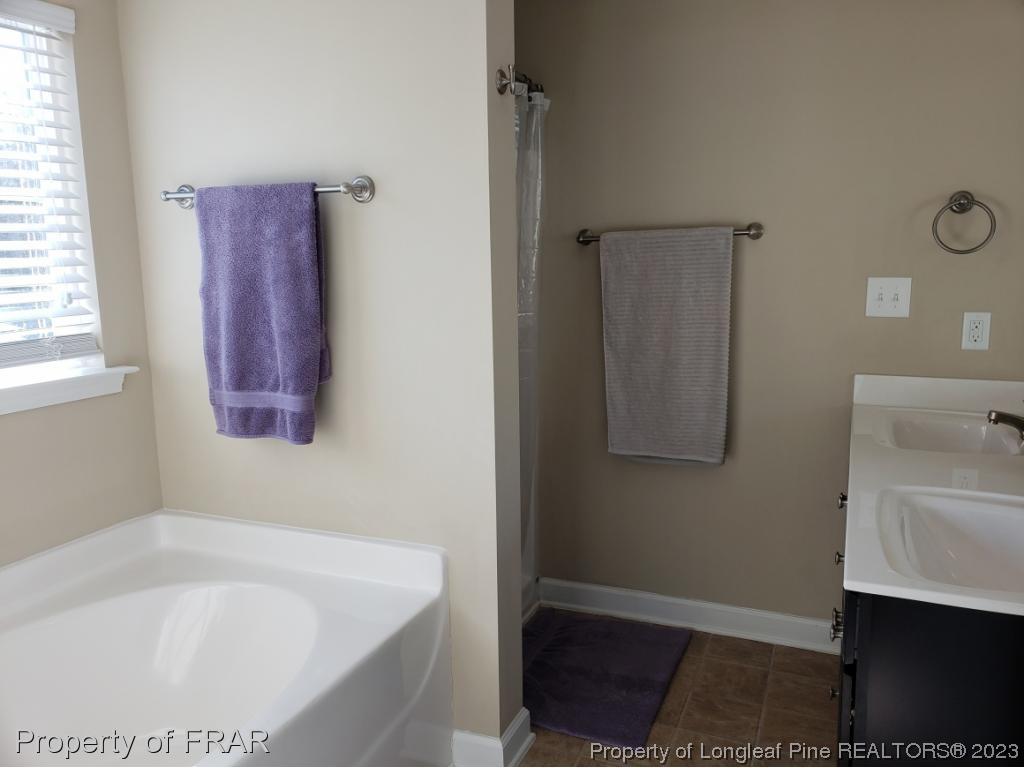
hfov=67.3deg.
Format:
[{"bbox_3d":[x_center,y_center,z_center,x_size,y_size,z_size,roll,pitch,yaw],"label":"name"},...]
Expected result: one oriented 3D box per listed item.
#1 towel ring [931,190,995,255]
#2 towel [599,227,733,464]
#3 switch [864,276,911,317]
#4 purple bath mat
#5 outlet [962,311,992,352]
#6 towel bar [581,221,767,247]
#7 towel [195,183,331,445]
[{"bbox_3d":[1.362,-0.487,2.320,0.167,0.188,0.066,3,10,24],"label":"towel ring"},{"bbox_3d":[0.536,-0.133,2.721,0.450,0.807,0.070,3,10,24],"label":"towel"},{"bbox_3d":[1.204,-0.275,2.455,0.124,0.123,0.015,3,10,24],"label":"switch"},{"bbox_3d":[0.261,0.963,2.632,0.570,0.016,0.745,3,10,24],"label":"purple bath mat"},{"bbox_3d":[1.434,-0.162,2.373,0.071,0.115,0.010,3,10,24],"label":"outlet"},{"bbox_3d":[0.531,-0.521,2.679,0.665,0.060,0.082,3,10,24],"label":"towel bar"},{"bbox_3d":[-0.669,-0.188,2.084,0.395,0.680,0.090,3,10,24],"label":"towel"}]

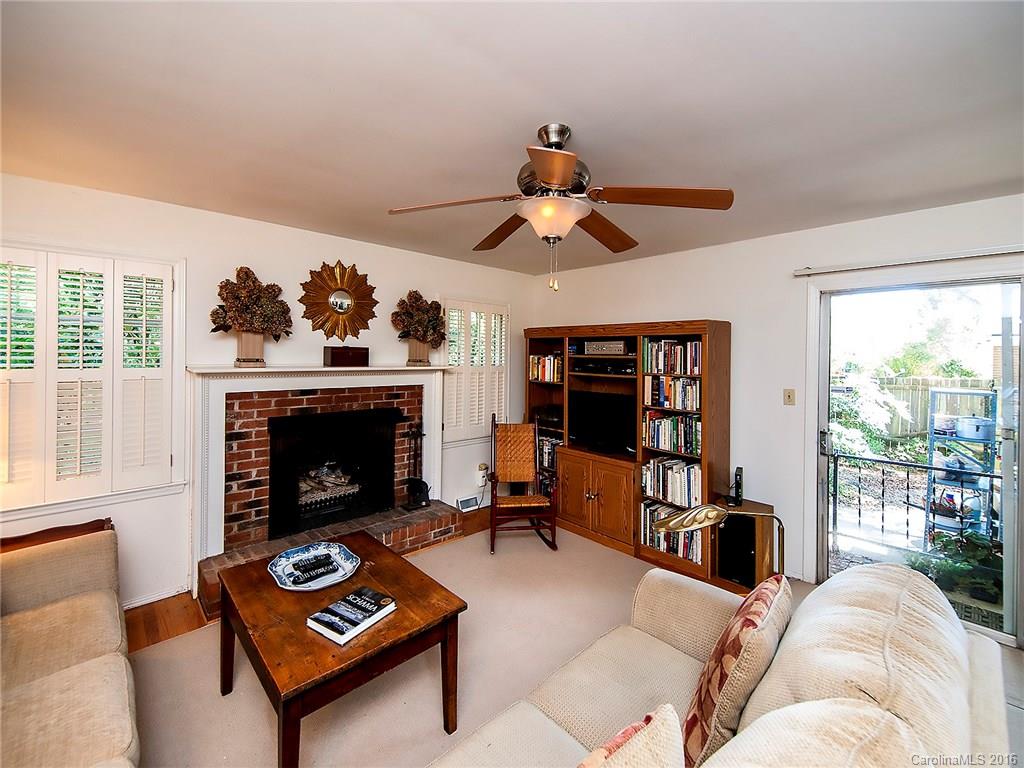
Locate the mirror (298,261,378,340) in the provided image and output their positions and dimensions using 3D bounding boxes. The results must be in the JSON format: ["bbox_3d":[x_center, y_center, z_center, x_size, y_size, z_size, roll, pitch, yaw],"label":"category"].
[{"bbox_3d":[-1.352,-0.657,3.281,0.622,0.640,0.050,-2,3,-43],"label":"mirror"}]

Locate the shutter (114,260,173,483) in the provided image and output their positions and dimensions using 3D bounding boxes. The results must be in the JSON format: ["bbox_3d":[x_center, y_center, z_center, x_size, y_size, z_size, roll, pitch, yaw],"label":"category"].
[{"bbox_3d":[-2.231,-0.054,2.508,0.266,1.356,0.035,-2,3,-43],"label":"shutter"}]

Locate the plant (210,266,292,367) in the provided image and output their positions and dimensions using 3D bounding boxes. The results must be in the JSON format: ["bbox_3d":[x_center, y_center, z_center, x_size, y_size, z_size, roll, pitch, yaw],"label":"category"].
[{"bbox_3d":[-1.716,-0.442,2.758,0.455,0.661,0.330,-2,3,-43],"label":"plant"}]

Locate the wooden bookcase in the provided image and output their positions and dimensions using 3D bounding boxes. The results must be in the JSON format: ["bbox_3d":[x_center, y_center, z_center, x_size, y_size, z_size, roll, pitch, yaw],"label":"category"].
[{"bbox_3d":[0.926,0.382,3.667,0.540,1.805,1.930,-2,3,-43],"label":"wooden bookcase"}]

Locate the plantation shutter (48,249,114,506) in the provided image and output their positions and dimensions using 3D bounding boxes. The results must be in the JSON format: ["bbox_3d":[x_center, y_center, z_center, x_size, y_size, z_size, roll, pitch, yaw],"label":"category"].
[{"bbox_3d":[-2.425,-0.041,2.330,0.261,1.354,0.035,-2,3,-43],"label":"plantation shutter"}]

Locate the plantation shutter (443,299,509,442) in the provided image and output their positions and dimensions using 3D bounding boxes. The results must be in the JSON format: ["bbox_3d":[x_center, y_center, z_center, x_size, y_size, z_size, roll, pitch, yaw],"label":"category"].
[{"bbox_3d":[-0.347,-0.139,4.239,0.835,1.378,0.050,-2,3,-43],"label":"plantation shutter"}]

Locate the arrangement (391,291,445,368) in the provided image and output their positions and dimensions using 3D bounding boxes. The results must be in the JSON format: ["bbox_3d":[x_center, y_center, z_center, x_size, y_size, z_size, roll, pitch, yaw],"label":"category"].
[{"bbox_3d":[-0.807,-0.478,3.595,0.480,0.652,0.330,-2,3,-43],"label":"arrangement"}]

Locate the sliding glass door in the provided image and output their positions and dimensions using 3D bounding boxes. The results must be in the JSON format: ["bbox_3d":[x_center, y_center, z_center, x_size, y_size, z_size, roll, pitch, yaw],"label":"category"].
[{"bbox_3d":[2.394,0.387,2.503,0.080,1.980,0.880,-2,3,-43],"label":"sliding glass door"}]

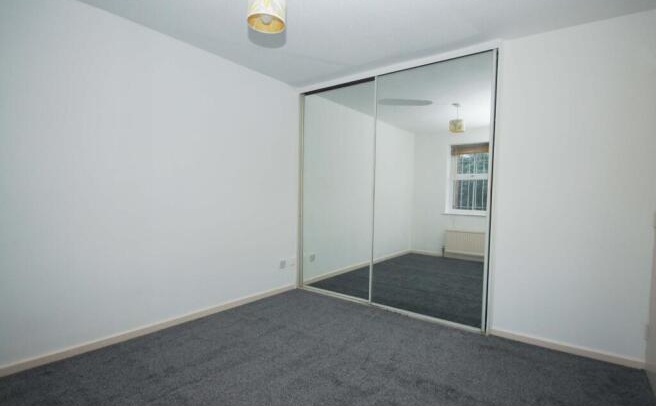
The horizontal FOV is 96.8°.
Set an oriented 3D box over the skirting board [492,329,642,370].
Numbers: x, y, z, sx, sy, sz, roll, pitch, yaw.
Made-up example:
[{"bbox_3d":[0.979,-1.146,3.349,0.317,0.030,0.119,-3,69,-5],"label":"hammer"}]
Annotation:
[{"bbox_3d":[1.721,1.062,2.160,0.900,0.064,0.018,2,2,31],"label":"skirting board"}]

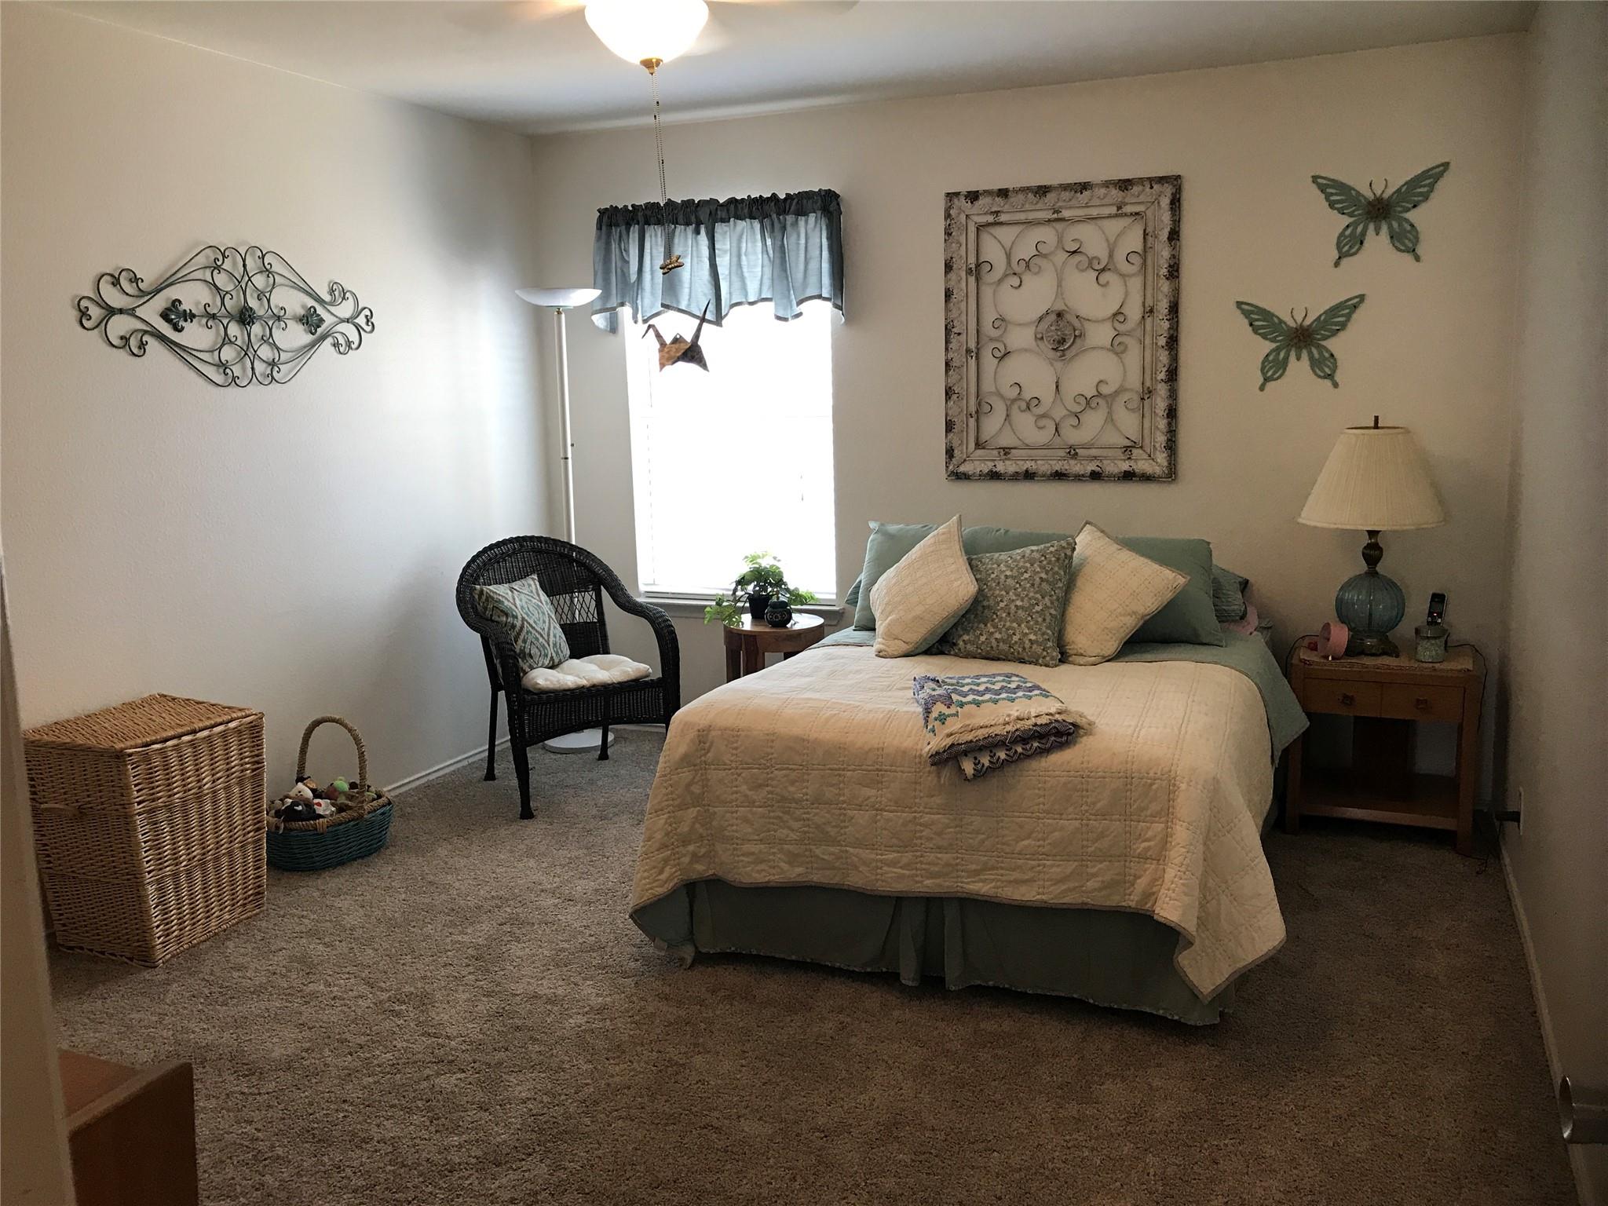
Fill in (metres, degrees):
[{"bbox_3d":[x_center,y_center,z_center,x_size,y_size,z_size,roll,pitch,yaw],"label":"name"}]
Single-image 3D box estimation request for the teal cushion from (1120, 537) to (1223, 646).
[{"bbox_3d":[1.130,-0.063,4.547,0.669,0.425,0.162,3,-17,24],"label":"teal cushion"}]

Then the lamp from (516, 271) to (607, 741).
[{"bbox_3d":[-0.954,-0.316,5.229,0.345,1.835,0.345,3,11,24],"label":"lamp"}]

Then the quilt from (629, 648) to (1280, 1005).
[{"bbox_3d":[0.689,0.515,4.124,1.591,0.648,1.925,3,11,24],"label":"quilt"}]

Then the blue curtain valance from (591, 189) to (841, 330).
[{"bbox_3d":[-0.349,-1.289,4.964,1.060,0.475,0.100,3,11,24],"label":"blue curtain valance"}]

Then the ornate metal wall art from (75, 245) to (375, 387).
[{"bbox_3d":[-1.725,-0.882,4.015,0.045,0.430,1.150,3,11,24],"label":"ornate metal wall art"}]

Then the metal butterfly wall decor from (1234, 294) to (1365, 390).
[{"bbox_3d":[1.698,-0.890,4.479,0.415,0.309,0.030,3,11,24],"label":"metal butterfly wall decor"}]

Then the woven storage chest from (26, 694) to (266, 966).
[{"bbox_3d":[-1.783,0.620,3.604,0.400,0.590,0.420,3,11,24],"label":"woven storage chest"}]

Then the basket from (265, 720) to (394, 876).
[{"bbox_3d":[-1.526,0.587,4.177,0.330,0.440,0.395,3,11,24],"label":"basket"}]

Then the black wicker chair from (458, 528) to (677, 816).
[{"bbox_3d":[-0.950,0.248,5.048,0.669,0.942,0.709,-7,11,-29],"label":"black wicker chair"}]

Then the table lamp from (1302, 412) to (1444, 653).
[{"bbox_3d":[1.771,-0.203,4.037,0.415,0.742,0.415,3,11,24],"label":"table lamp"}]

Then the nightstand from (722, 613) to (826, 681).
[{"bbox_3d":[-0.111,0.370,5.260,0.405,0.588,0.405,3,11,24],"label":"nightstand"}]

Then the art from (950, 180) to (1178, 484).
[{"bbox_3d":[0.882,-0.928,4.518,0.813,1.010,0.040,3,11,24],"label":"art"}]

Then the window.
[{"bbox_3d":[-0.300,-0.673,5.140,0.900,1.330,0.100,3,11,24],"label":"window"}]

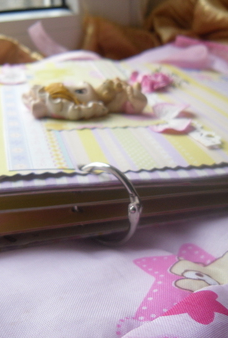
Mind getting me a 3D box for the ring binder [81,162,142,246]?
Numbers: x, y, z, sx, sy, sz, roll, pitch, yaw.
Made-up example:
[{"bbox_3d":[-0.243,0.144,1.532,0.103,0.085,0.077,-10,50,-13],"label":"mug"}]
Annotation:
[{"bbox_3d":[-0.004,0.013,0.158,0.032,0.032,0.004,21,24,35],"label":"ring binder"}]

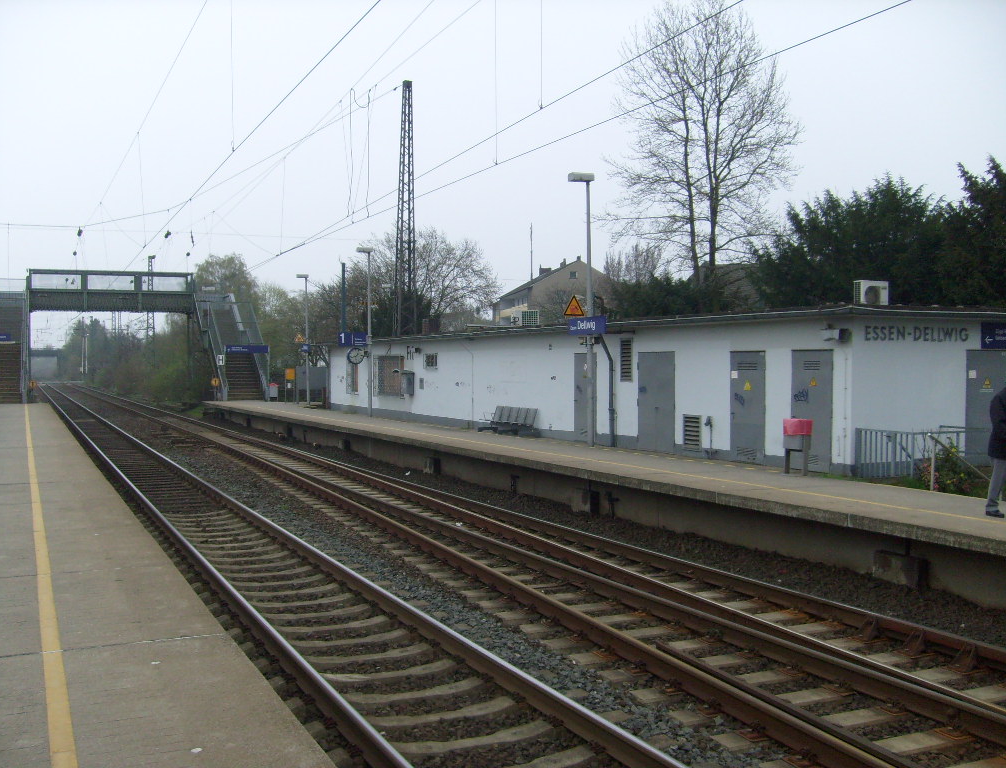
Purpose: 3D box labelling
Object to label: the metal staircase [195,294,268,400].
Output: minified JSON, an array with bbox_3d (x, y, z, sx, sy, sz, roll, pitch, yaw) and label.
[{"bbox_3d":[-15.826,-2.334,59.271,2.400,6.300,10.600,-1,1,-25],"label":"metal staircase"}]

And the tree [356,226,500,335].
[{"bbox_3d":[-4.108,-3.602,57.090,7.900,10.029,7.600,-1,1,-25],"label":"tree"}]

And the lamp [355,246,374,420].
[{"bbox_3d":[-4.548,-1.675,34.000,0.500,5.650,0.240,-1,1,-25],"label":"lamp"}]

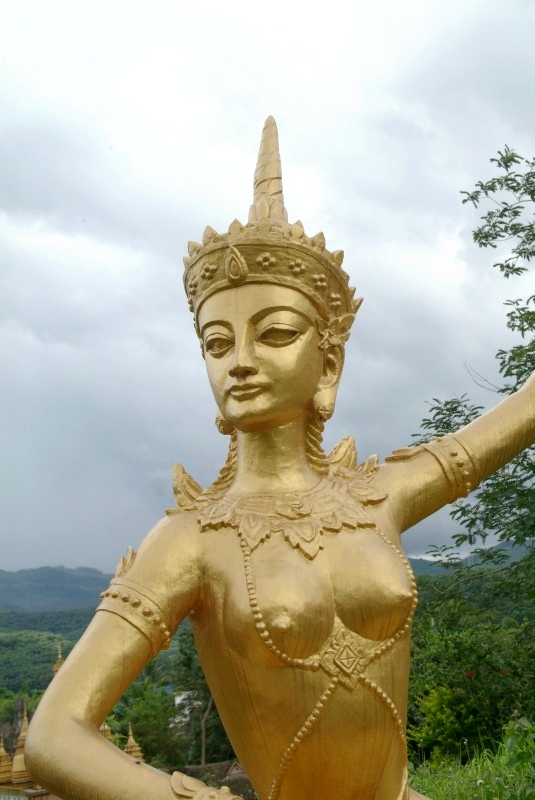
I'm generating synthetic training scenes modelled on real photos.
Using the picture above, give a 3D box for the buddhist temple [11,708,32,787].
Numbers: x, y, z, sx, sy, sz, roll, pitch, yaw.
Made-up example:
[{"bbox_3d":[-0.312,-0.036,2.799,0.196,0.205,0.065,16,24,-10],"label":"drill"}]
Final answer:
[{"bbox_3d":[-5.120,7.300,24.000,0.550,1.660,0.550,3,-12,-15],"label":"buddhist temple"}]

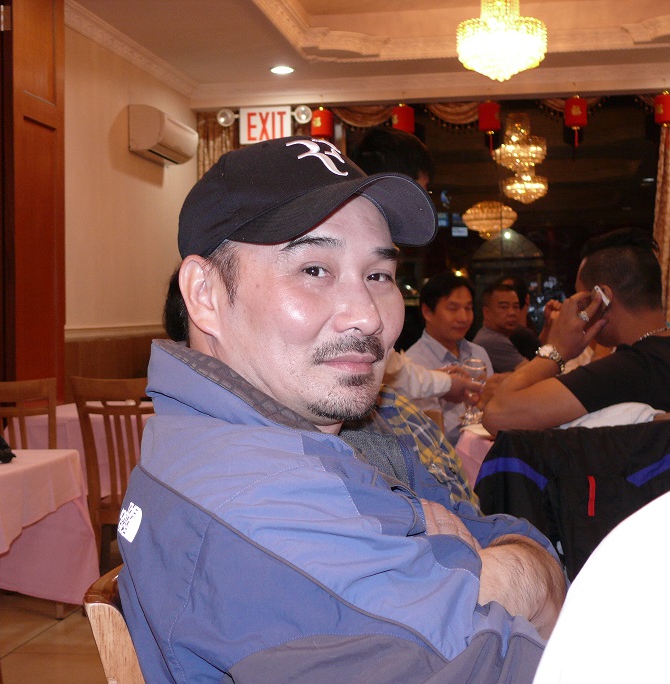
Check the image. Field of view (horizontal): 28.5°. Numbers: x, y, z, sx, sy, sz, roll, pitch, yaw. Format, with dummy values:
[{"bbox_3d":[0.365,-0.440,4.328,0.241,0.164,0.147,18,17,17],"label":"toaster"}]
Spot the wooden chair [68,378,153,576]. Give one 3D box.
[{"bbox_3d":[-0.776,0.579,5.285,0.420,0.910,0.500,-1,1,12],"label":"wooden chair"}]

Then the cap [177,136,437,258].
[{"bbox_3d":[-0.033,-0.127,1.120,0.177,0.127,0.265,-2,-14,-39],"label":"cap"}]

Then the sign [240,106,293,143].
[{"bbox_3d":[-0.508,-1.594,9.700,0.380,0.270,0.080,-1,1,9],"label":"sign"}]

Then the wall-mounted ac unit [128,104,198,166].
[{"bbox_3d":[-1.122,-1.335,8.563,0.220,0.290,0.820,-1,1,9],"label":"wall-mounted ac unit"}]

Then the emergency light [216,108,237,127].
[{"bbox_3d":[-0.796,-1.641,9.650,0.130,0.130,0.110,-1,1,9],"label":"emergency light"}]

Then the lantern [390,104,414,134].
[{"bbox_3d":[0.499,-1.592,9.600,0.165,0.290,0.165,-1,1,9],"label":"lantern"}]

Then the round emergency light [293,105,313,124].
[{"bbox_3d":[-0.231,-1.663,9.650,0.130,0.130,0.110,-1,1,9],"label":"round emergency light"}]

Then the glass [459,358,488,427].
[{"bbox_3d":[0.419,0.152,4.000,0.074,0.190,0.074,-1,13,0],"label":"glass"}]

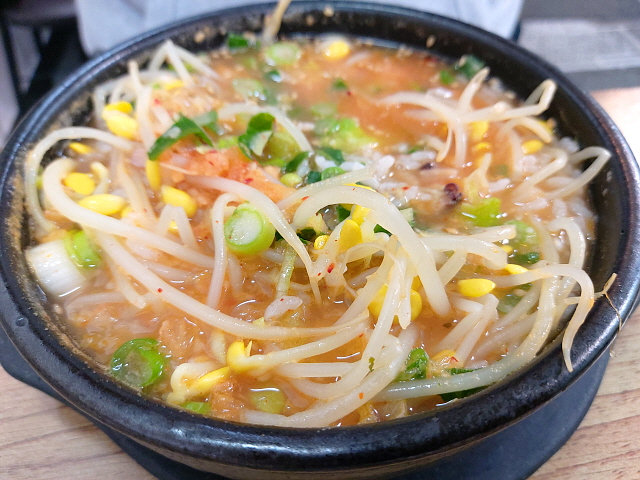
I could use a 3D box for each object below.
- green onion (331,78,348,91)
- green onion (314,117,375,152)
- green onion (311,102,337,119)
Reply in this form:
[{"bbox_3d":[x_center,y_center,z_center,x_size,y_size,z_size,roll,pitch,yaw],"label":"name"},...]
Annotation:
[{"bbox_3d":[0.007,-0.057,0.169,0.006,0.004,0.006,1,51,2],"label":"green onion"},{"bbox_3d":[0.008,-0.035,0.152,0.019,0.006,0.012,0,50,0],"label":"green onion"},{"bbox_3d":[0.001,-0.045,0.159,0.009,0.004,0.009,-1,51,1],"label":"green onion"}]

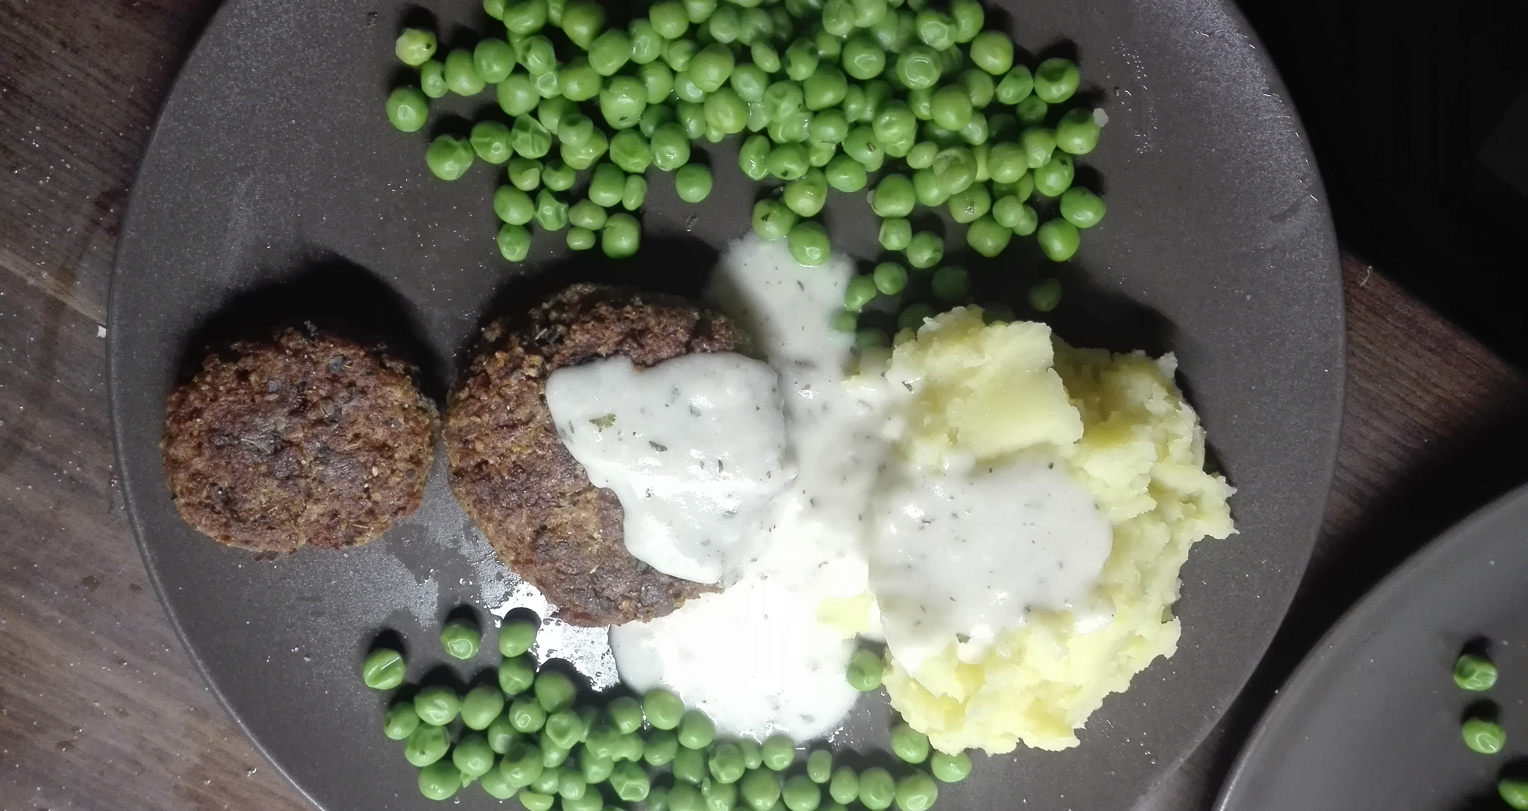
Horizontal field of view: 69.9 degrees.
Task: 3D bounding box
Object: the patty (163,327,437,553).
[{"bbox_3d":[-0.097,0.008,0.229,0.054,0.021,0.047,0,102,-2],"label":"patty"}]

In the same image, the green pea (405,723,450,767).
[{"bbox_3d":[-0.076,0.077,0.248,0.010,0.010,0.010,0,101,-1],"label":"green pea"}]

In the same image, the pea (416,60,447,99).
[{"bbox_3d":[-0.067,-0.066,0.222,0.007,0.007,0.008,0,102,-2],"label":"pea"}]

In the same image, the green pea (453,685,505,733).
[{"bbox_3d":[-0.061,0.066,0.237,0.009,0.009,0.010,37,83,5],"label":"green pea"}]

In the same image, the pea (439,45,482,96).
[{"bbox_3d":[-0.061,-0.068,0.222,0.008,0.009,0.009,-14,102,1],"label":"pea"}]

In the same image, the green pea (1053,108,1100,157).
[{"bbox_3d":[0.065,-0.057,0.226,0.009,0.009,0.010,0,101,-1],"label":"green pea"}]

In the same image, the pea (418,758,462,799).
[{"bbox_3d":[-0.070,0.081,0.237,0.010,0.009,0.009,0,83,-1],"label":"pea"}]

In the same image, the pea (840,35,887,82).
[{"bbox_3d":[0.020,-0.069,0.218,0.009,0.009,0.009,0,102,-2],"label":"pea"}]

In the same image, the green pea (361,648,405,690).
[{"bbox_3d":[-0.086,0.060,0.248,0.010,0.009,0.009,0,102,-2],"label":"green pea"}]

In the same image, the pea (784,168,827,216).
[{"bbox_3d":[0.009,-0.046,0.236,0.009,0.010,0.010,0,101,-2],"label":"pea"}]

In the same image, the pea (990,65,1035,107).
[{"bbox_3d":[0.052,-0.066,0.226,0.008,0.008,0.008,0,102,-2],"label":"pea"}]

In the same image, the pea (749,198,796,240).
[{"bbox_3d":[0.002,-0.043,0.252,0.010,0.010,0.010,0,83,-1],"label":"pea"}]

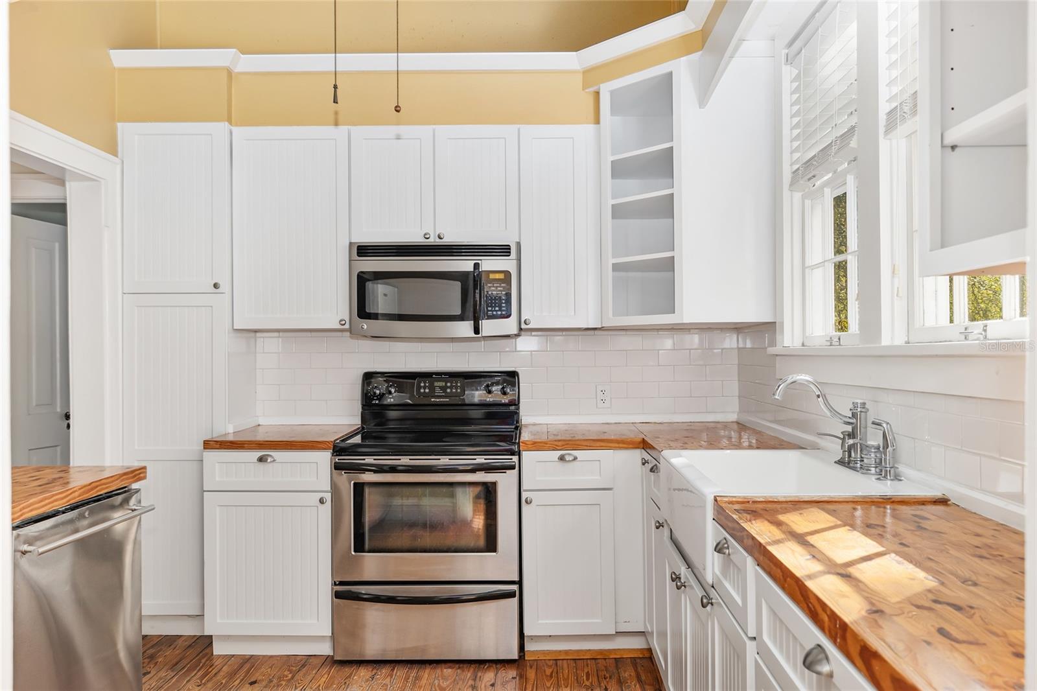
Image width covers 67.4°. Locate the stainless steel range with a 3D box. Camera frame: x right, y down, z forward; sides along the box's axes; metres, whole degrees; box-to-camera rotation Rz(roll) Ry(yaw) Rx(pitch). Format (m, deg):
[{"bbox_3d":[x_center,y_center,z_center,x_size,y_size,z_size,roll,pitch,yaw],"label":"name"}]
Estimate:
[{"bbox_3d":[-0.375,0.710,3.455,0.757,1.174,0.680,0,0,1],"label":"stainless steel range"}]

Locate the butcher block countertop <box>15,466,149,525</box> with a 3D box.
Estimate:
[{"bbox_3d":[-1.490,0.405,1.990,0.610,0.042,0.970,0,0,2],"label":"butcher block countertop"}]

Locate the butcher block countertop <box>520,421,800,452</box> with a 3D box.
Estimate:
[{"bbox_3d":[0.541,0.399,3.260,1.056,0.042,1.075,0,0,1],"label":"butcher block countertop"}]

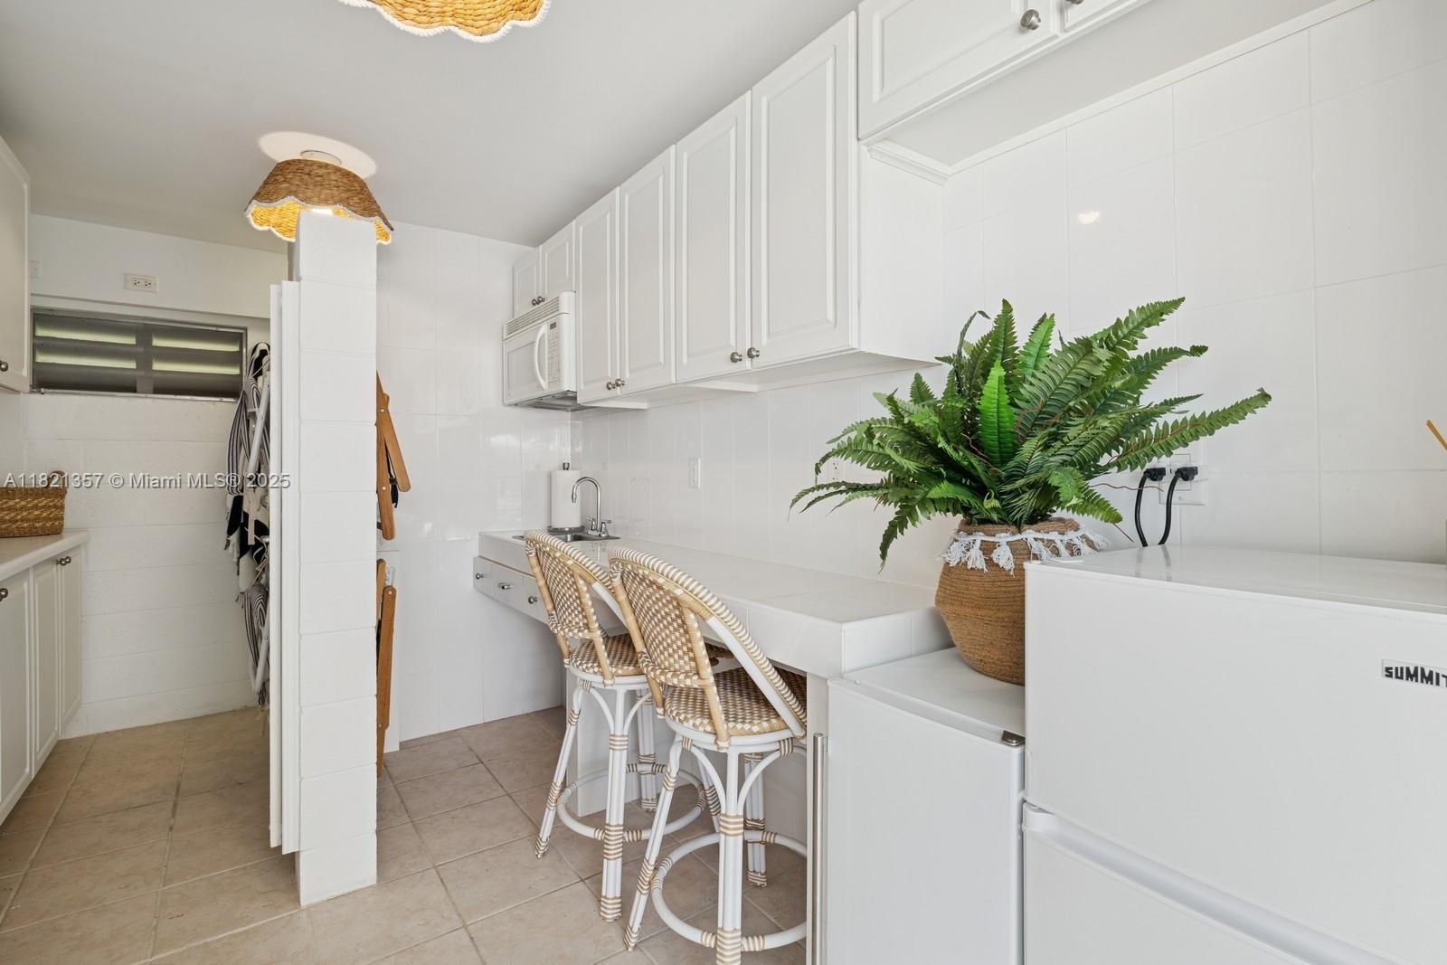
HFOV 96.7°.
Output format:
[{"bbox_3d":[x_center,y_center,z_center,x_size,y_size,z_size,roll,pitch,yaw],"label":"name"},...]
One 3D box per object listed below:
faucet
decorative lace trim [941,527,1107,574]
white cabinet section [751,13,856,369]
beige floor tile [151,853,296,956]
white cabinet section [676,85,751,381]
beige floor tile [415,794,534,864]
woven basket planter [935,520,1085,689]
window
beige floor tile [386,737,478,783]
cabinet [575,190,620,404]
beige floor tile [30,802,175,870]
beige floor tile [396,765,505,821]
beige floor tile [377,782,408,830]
[{"bbox_3d":[-0.625,0.107,2.974,0.170,0.275,0.230,0,1,-37],"label":"faucet"},{"bbox_3d":[0.599,0.130,1.292,0.318,0.072,0.318,0,1,-37],"label":"decorative lace trim"},{"bbox_3d":[0.314,-0.671,1.661,0.320,0.755,0.373,0,0,-37],"label":"white cabinet section"},{"bbox_3d":[-1.424,1.214,1.867,0.335,0.010,0.335,0,1,-37],"label":"beige floor tile"},{"bbox_3d":[0.080,-0.696,2.006,0.305,0.765,0.385,0,1,-37],"label":"white cabinet section"},{"bbox_3d":[-0.867,1.207,2.251,0.337,0.012,0.336,0,0,-37],"label":"beige floor tile"},{"bbox_3d":[0.590,0.228,1.284,0.320,0.287,0.320,0,0,-37],"label":"woven basket planter"},{"bbox_3d":[-2.832,-0.602,3.159,0.770,0.389,0.080,0,0,-37],"label":"window"},{"bbox_3d":[-1.270,1.203,2.789,0.337,0.012,0.336,0,0,-37],"label":"beige floor tile"},{"bbox_3d":[-0.355,-0.688,2.554,0.320,0.753,0.370,0,0,-37],"label":"cabinet"},{"bbox_3d":[-2.114,1.209,2.210,0.335,0.010,0.330,0,1,-37],"label":"beige floor tile"},{"bbox_3d":[-1.064,1.206,2.515,0.335,0.010,0.335,0,1,-37],"label":"beige floor tile"},{"bbox_3d":[-1.338,1.203,2.318,0.337,0.012,0.336,0,0,-37],"label":"beige floor tile"}]

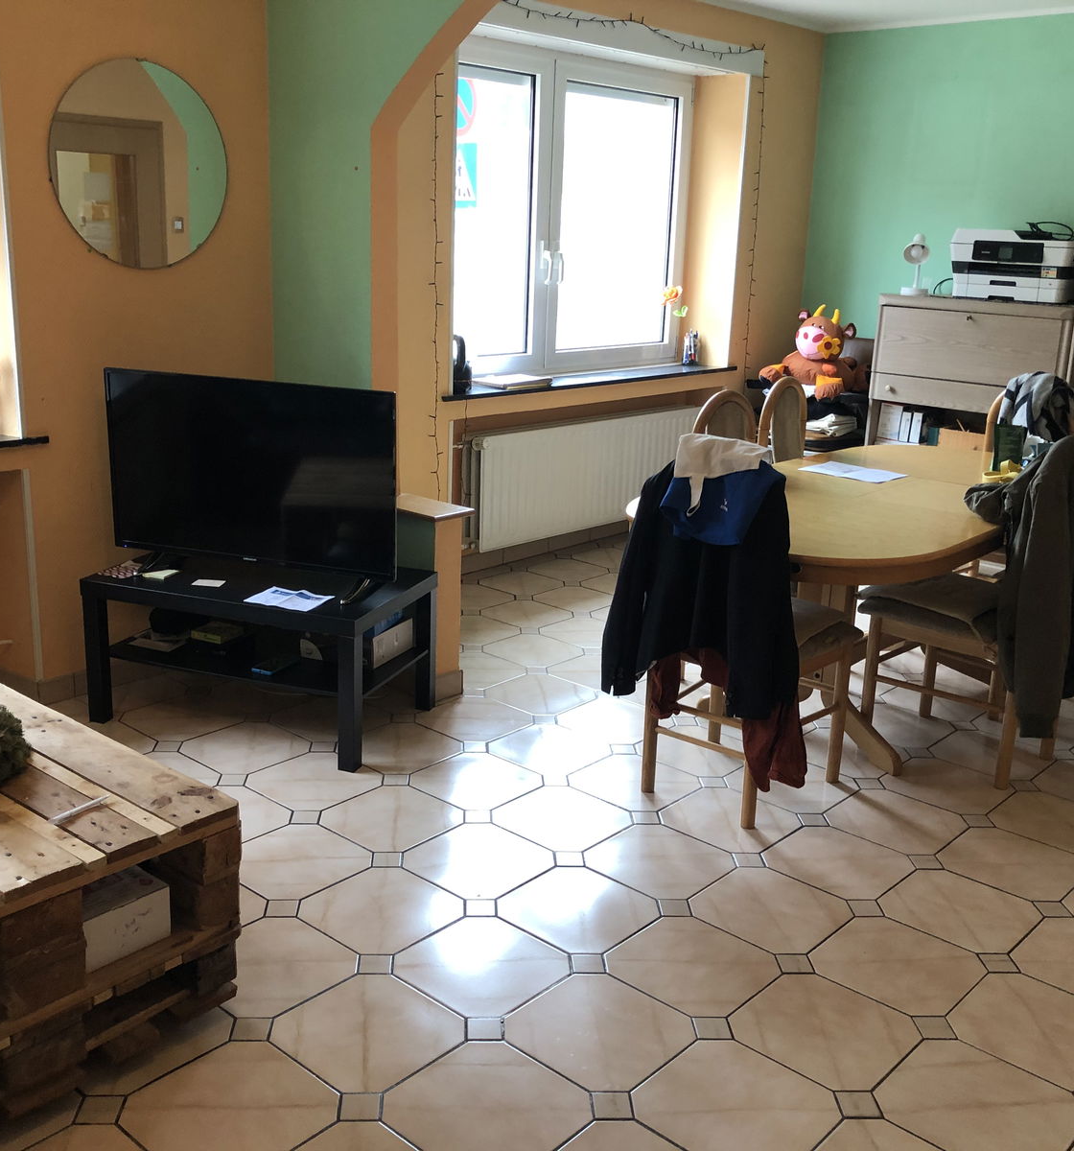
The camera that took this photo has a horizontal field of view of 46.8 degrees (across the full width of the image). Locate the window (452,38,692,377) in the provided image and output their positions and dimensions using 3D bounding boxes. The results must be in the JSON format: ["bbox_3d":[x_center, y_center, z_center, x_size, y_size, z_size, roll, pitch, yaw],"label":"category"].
[{"bbox_3d":[0.096,-1.746,6.054,0.100,1.500,2.080,16,20,40],"label":"window"}]

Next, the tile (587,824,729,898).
[{"bbox_3d":[0.305,0.711,3.072,0.315,0.010,0.315,15,20,39],"label":"tile"}]

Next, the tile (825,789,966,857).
[{"bbox_3d":[0.964,0.658,3.328,0.312,0.010,0.312,15,20,39],"label":"tile"}]

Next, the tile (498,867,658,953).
[{"bbox_3d":[0.096,0.769,2.853,0.313,0.010,0.313,15,20,39],"label":"tile"}]

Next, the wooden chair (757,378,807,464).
[{"bbox_3d":[1.106,-0.204,4.568,0.500,1.000,0.440,13,19,35],"label":"wooden chair"}]

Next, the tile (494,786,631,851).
[{"bbox_3d":[0.069,0.647,3.283,0.313,0.010,0.313,15,20,39],"label":"tile"}]

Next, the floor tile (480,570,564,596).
[{"bbox_3d":[-0.064,0.039,5.410,0.314,0.012,0.314,16,21,40],"label":"floor tile"}]

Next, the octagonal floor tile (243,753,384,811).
[{"bbox_3d":[-0.614,0.572,3.442,0.315,0.010,0.315,15,20,39],"label":"octagonal floor tile"}]

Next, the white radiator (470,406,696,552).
[{"bbox_3d":[0.281,-0.523,6.204,0.150,0.520,1.750,15,20,39],"label":"white radiator"}]

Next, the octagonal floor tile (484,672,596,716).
[{"bbox_3d":[0.015,0.404,4.145,0.313,0.010,0.313,15,20,39],"label":"octagonal floor tile"}]

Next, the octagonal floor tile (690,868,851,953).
[{"bbox_3d":[0.541,0.776,2.872,0.315,0.010,0.315,15,20,39],"label":"octagonal floor tile"}]

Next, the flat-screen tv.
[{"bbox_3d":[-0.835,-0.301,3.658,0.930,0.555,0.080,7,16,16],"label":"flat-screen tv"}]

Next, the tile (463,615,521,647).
[{"bbox_3d":[-0.250,0.215,4.774,0.315,0.010,0.315,15,20,39],"label":"tile"}]

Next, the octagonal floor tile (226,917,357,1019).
[{"bbox_3d":[-0.561,0.815,2.599,0.310,0.010,0.310,16,21,40],"label":"octagonal floor tile"}]

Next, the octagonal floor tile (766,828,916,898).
[{"bbox_3d":[0.753,0.722,3.114,0.313,0.010,0.313,15,20,39],"label":"octagonal floor tile"}]

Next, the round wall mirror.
[{"bbox_3d":[-1.190,-1.237,3.752,0.020,0.600,0.600,15,20,39],"label":"round wall mirror"}]

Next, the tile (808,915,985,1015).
[{"bbox_3d":[0.776,0.835,2.665,0.312,0.010,0.312,15,20,39],"label":"tile"}]

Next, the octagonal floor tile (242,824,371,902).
[{"bbox_3d":[-0.586,0.693,3.019,0.314,0.010,0.314,15,20,40],"label":"octagonal floor tile"}]

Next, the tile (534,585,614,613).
[{"bbox_3d":[0.174,0.100,5.247,0.315,0.010,0.315,15,20,39],"label":"tile"}]

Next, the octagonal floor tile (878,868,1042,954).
[{"bbox_3d":[0.988,0.783,2.893,0.310,0.010,0.310,16,21,40],"label":"octagonal floor tile"}]

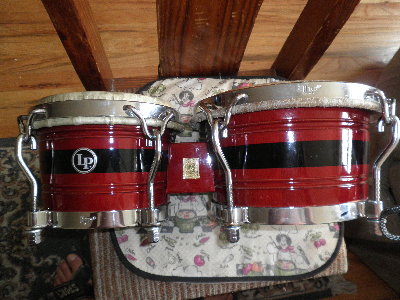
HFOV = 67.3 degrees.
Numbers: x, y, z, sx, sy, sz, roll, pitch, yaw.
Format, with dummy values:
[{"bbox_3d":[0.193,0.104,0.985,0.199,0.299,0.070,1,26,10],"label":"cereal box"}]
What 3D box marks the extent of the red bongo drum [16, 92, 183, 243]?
[{"bbox_3d":[-0.134,0.027,0.445,0.210,0.207,0.180,-1,87,1],"label":"red bongo drum"}]

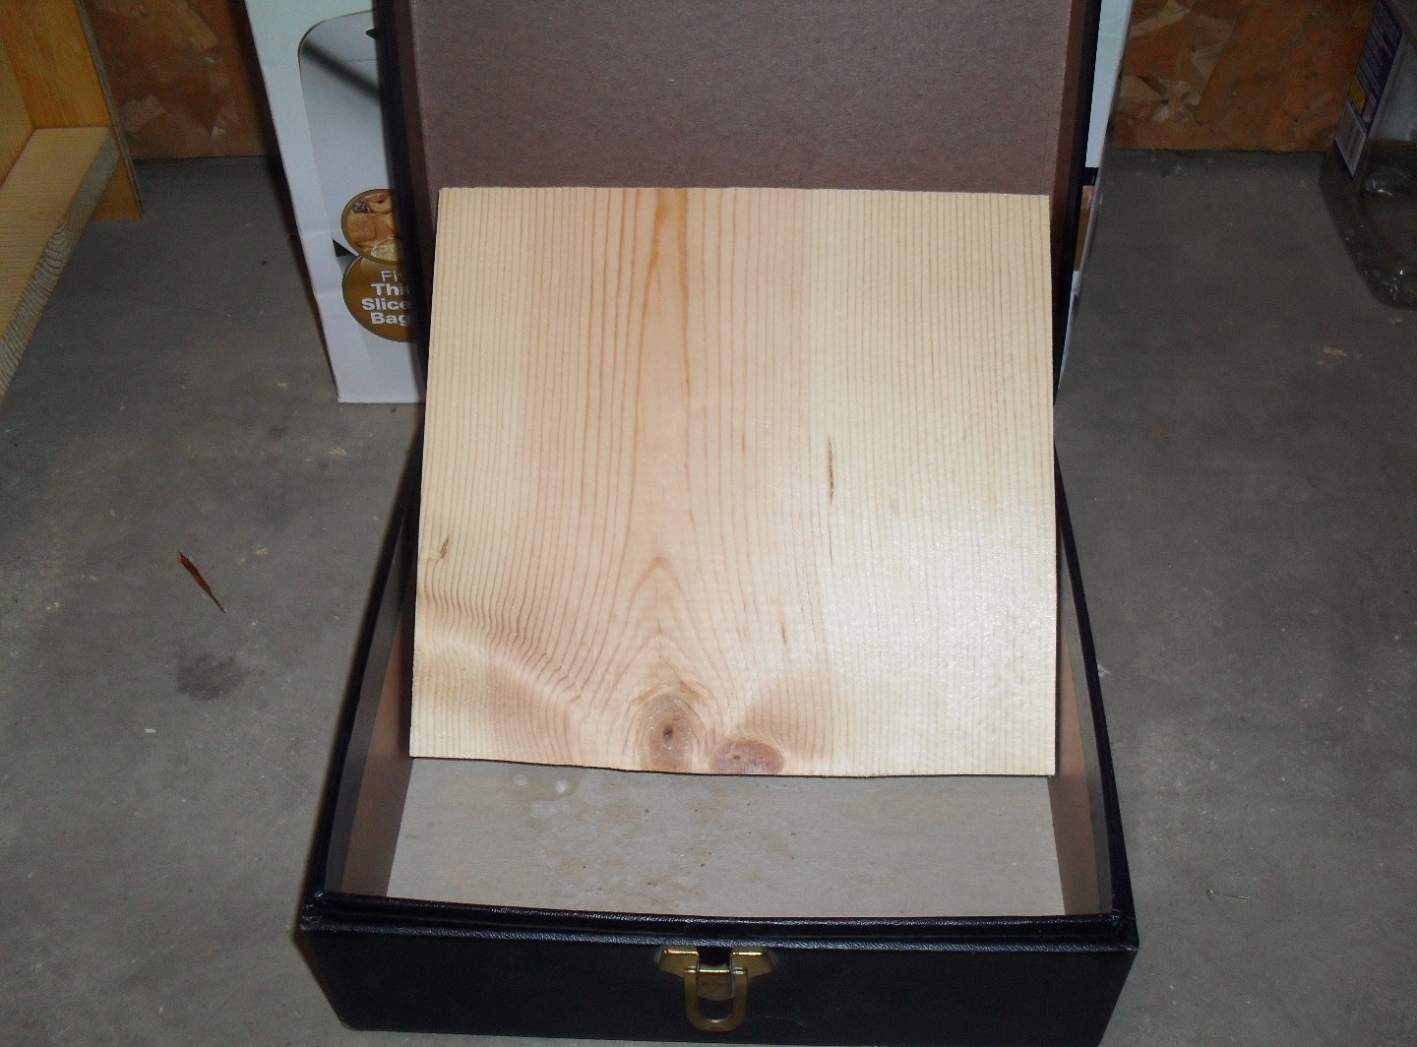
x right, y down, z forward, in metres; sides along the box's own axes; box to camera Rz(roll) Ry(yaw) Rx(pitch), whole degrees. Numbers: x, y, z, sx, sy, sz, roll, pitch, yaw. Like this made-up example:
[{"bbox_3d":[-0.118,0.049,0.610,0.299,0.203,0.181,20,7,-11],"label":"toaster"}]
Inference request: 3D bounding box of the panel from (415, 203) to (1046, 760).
[{"bbox_3d":[0.013,-0.022,0.650,0.281,0.016,0.260,1,83,2],"label":"panel"}]

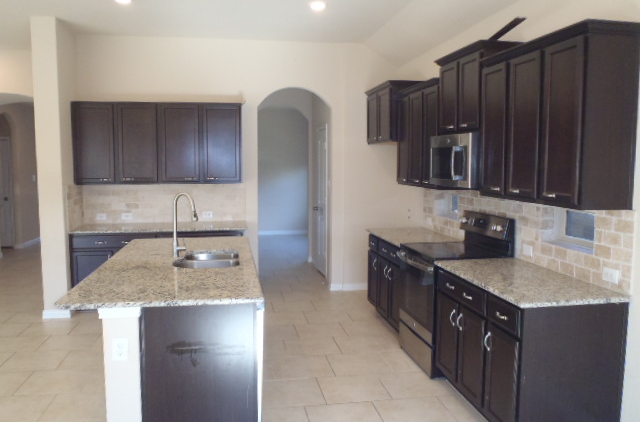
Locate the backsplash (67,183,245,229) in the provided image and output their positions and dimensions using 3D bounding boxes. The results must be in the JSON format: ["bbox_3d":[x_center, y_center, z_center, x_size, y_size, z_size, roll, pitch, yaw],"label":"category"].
[{"bbox_3d":[-1.822,-0.071,5.966,1.870,0.492,0.618,-1,6,-10],"label":"backsplash"}]

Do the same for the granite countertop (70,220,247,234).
[{"bbox_3d":[-1.742,0.191,5.795,1.810,0.038,0.650,-1,6,-10],"label":"granite countertop"}]

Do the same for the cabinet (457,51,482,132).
[{"bbox_3d":[1.301,-0.895,4.007,0.326,0.577,0.402,-1,6,-10],"label":"cabinet"}]

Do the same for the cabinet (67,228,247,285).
[{"bbox_3d":[-1.815,0.645,6.028,1.836,0.873,0.618,-1,6,-10],"label":"cabinet"}]

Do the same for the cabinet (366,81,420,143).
[{"bbox_3d":[0.854,-1.106,5.975,0.444,0.628,0.970,-1,6,-10],"label":"cabinet"}]

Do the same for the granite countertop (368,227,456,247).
[{"bbox_3d":[0.940,0.265,5.236,0.648,0.036,1.080,-1,6,-10],"label":"granite countertop"}]

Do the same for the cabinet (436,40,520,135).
[{"bbox_3d":[1.232,-0.931,4.119,0.369,0.643,0.835,-1,6,-10],"label":"cabinet"}]

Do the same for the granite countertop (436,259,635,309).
[{"bbox_3d":[1.276,0.446,3.348,0.648,0.036,1.163,-1,6,-10],"label":"granite countertop"}]

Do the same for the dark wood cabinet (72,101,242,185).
[{"bbox_3d":[-1.850,-0.779,6.052,1.843,0.909,0.308,-1,6,-10],"label":"dark wood cabinet"}]

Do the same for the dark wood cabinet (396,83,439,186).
[{"bbox_3d":[1.077,-0.717,5.034,0.358,0.953,1.070,-1,6,-10],"label":"dark wood cabinet"}]

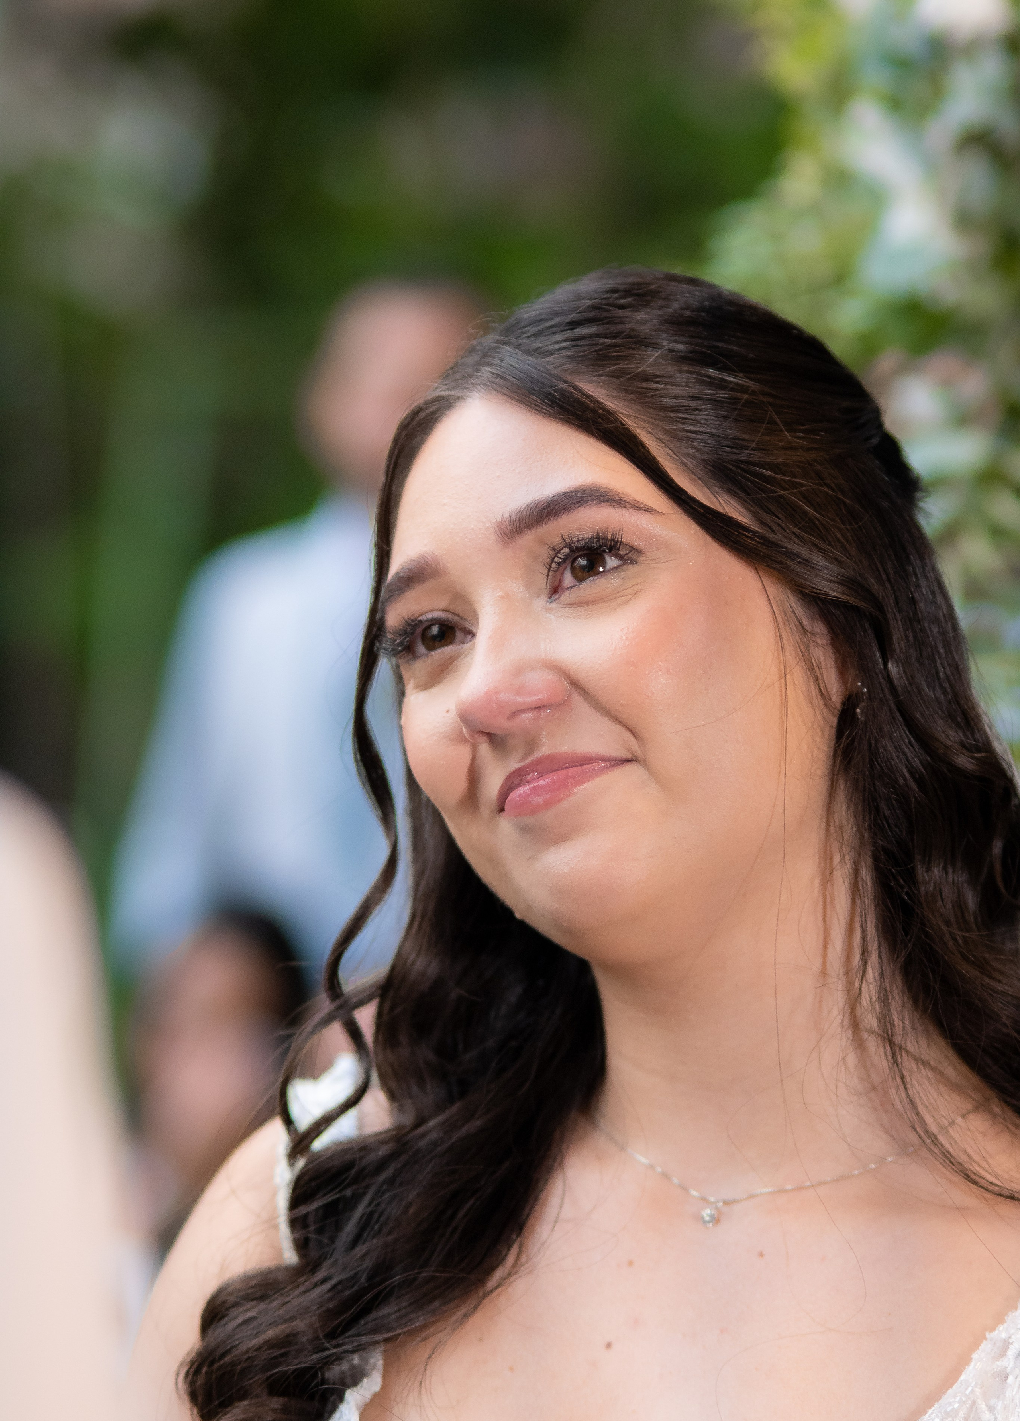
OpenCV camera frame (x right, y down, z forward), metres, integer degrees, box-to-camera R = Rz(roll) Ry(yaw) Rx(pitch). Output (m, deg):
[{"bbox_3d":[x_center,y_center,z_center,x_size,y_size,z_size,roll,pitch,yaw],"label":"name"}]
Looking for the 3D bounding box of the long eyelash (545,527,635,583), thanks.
[{"bbox_3d":[0.025,-0.048,1.668,0.029,0.015,0.012,-22,-17,24],"label":"long eyelash"}]

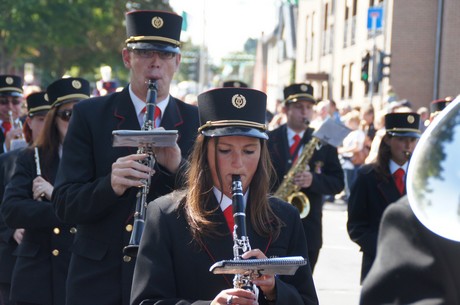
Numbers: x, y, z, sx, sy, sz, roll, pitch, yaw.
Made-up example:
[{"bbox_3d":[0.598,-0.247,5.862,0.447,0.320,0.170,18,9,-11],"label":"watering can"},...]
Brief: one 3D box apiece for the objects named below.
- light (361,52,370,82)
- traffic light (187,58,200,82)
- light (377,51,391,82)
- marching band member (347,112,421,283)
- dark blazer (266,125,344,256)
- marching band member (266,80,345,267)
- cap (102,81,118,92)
[{"bbox_3d":[3.414,-2.142,36.000,0.300,0.750,0.250,2,2,-31],"label":"light"},{"bbox_3d":[-1.175,-2.640,46.000,0.340,0.770,0.260,3,2,-12],"label":"traffic light"},{"bbox_3d":[3.868,-2.167,36.000,0.330,0.780,0.260,3,2,0],"label":"light"},{"bbox_3d":[0.920,0.630,7.858,0.540,1.700,0.420,2,2,-20],"label":"marching band member"},{"bbox_3d":[0.436,0.216,8.830,0.580,0.790,0.370,3,2,-6],"label":"dark blazer"},{"bbox_3d":[0.394,0.493,8.860,0.600,1.840,0.480,3,2,-6],"label":"marching band member"},{"bbox_3d":[-1.548,-0.855,18.500,0.200,0.150,0.220,3,2,-6],"label":"cap"}]

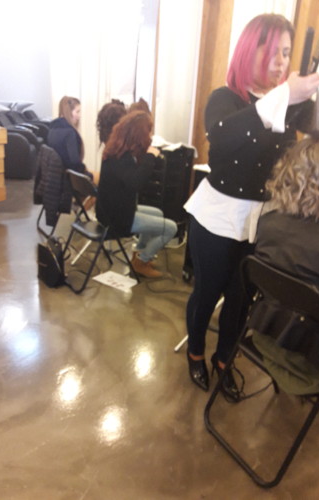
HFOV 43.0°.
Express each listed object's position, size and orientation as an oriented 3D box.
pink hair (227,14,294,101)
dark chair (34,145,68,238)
[{"bbox_3d":[0.377,-0.719,1.510,0.240,0.310,0.230,19,26,35],"label":"pink hair"},{"bbox_3d":[-0.917,-0.565,3.911,0.490,0.785,0.460,-11,25,-33],"label":"dark chair"}]

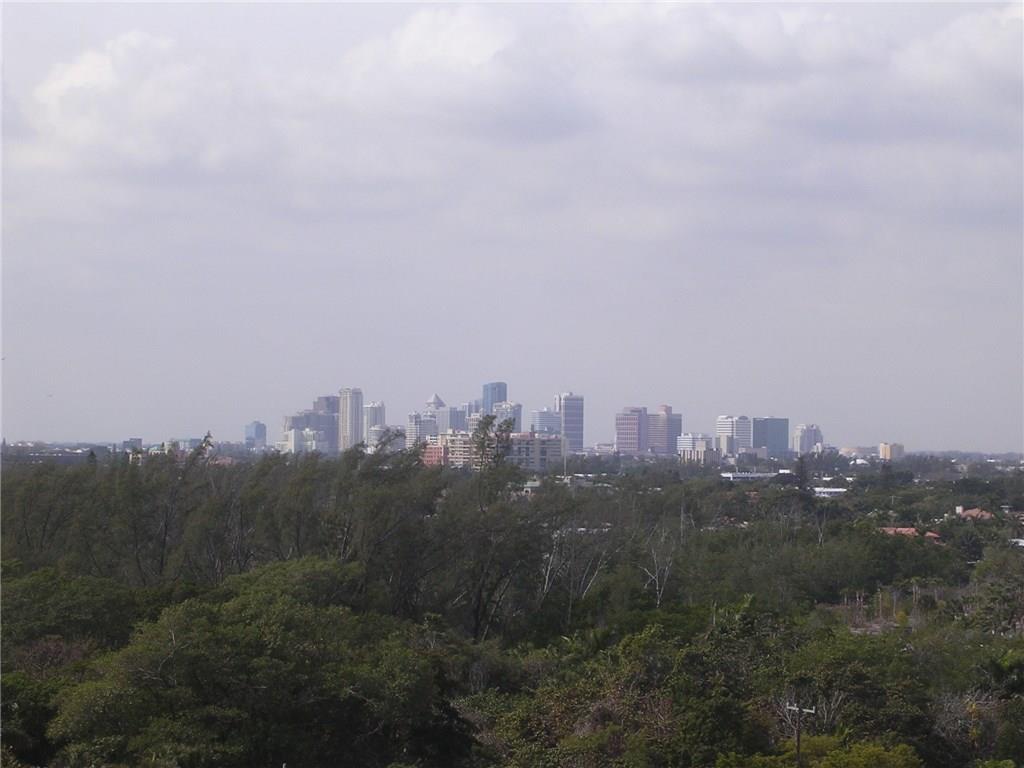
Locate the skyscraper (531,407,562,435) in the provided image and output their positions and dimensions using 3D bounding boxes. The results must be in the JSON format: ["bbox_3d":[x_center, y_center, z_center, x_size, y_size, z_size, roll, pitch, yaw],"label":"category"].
[{"bbox_3d":[55.840,84.270,5499.080,45.590,86.120,21.130,1,-1,-39],"label":"skyscraper"}]

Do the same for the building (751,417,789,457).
[{"bbox_3d":[387.480,87.070,5084.510,41.490,72.730,34.280,1,-1,-36],"label":"building"}]

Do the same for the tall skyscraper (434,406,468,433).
[{"bbox_3d":[-106.580,88.230,5998.410,39.140,91.860,35.670,1,-1,-41],"label":"tall skyscraper"}]

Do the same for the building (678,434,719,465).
[{"bbox_3d":[245.190,89.500,4492.440,23.720,45.650,48.950,1,-1,-45],"label":"building"}]

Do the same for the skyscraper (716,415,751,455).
[{"bbox_3d":[330.300,87.400,5050.000,37.000,84.200,38.000,0,-1,45],"label":"skyscraper"}]

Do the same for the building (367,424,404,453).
[{"bbox_3d":[-187.310,90.300,5095.760,37.100,56.300,39.220,0,-1,43],"label":"building"}]

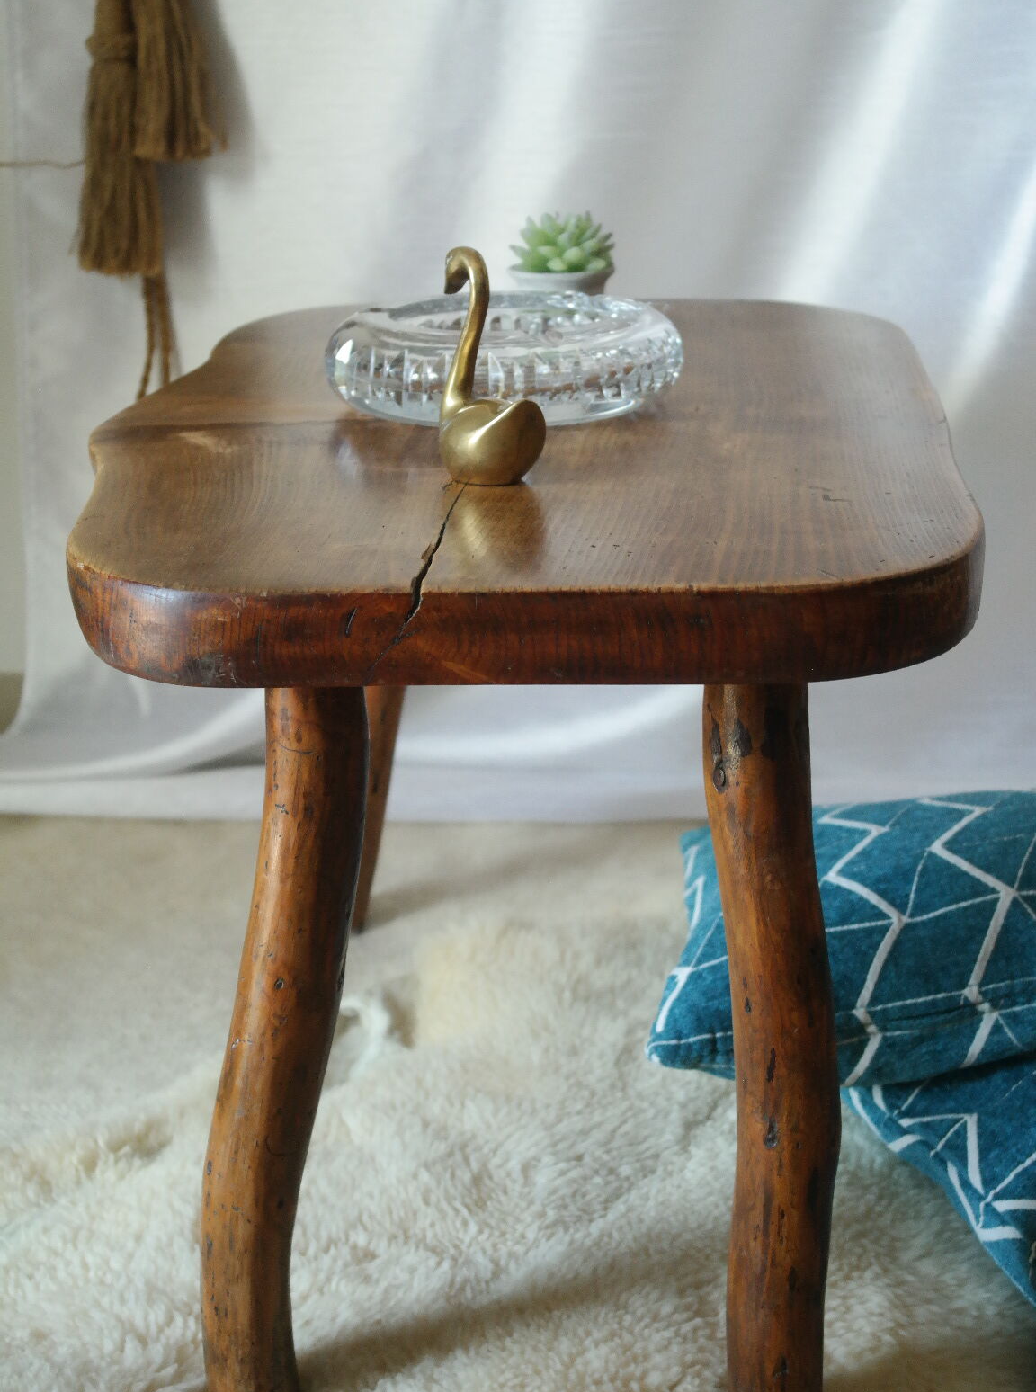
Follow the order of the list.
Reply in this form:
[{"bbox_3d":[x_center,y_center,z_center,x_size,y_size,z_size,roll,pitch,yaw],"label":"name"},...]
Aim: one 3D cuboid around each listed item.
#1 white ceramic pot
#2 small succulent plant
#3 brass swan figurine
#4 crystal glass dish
[{"bbox_3d":[0.025,-0.236,1.509,0.064,0.047,0.064,0,17,0],"label":"white ceramic pot"},{"bbox_3d":[0.026,-0.273,1.498,0.063,0.041,0.063,0,17,0],"label":"small succulent plant"},{"bbox_3d":[-0.012,-0.151,1.133,0.042,0.105,0.060,-15,23,-41],"label":"brass swan figurine"},{"bbox_3d":[-0.007,-0.179,1.321,0.188,0.047,0.188,0,17,0],"label":"crystal glass dish"}]

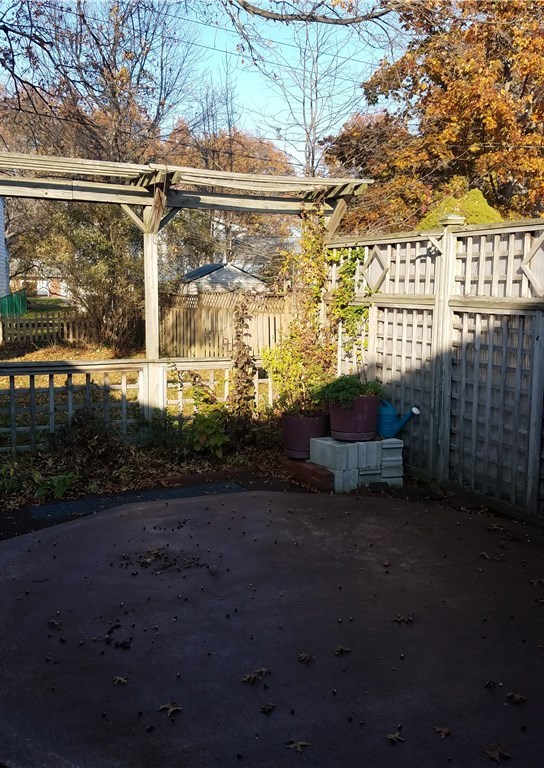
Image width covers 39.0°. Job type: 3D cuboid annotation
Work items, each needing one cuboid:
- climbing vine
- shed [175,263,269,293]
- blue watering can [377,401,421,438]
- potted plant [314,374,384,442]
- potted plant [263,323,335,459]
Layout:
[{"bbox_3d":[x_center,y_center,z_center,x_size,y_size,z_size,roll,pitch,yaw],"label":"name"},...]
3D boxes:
[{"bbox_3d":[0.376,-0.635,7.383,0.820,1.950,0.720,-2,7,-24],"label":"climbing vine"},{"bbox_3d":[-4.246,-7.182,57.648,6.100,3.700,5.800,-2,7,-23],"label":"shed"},{"bbox_3d":[1.030,0.292,6.397,0.420,0.305,0.200,6,9,39],"label":"blue watering can"},{"bbox_3d":[0.643,0.183,6.380,0.560,0.520,0.500,1,7,6],"label":"potted plant"},{"bbox_3d":[0.232,0.040,6.730,0.620,1.150,0.560,1,7,2],"label":"potted plant"}]

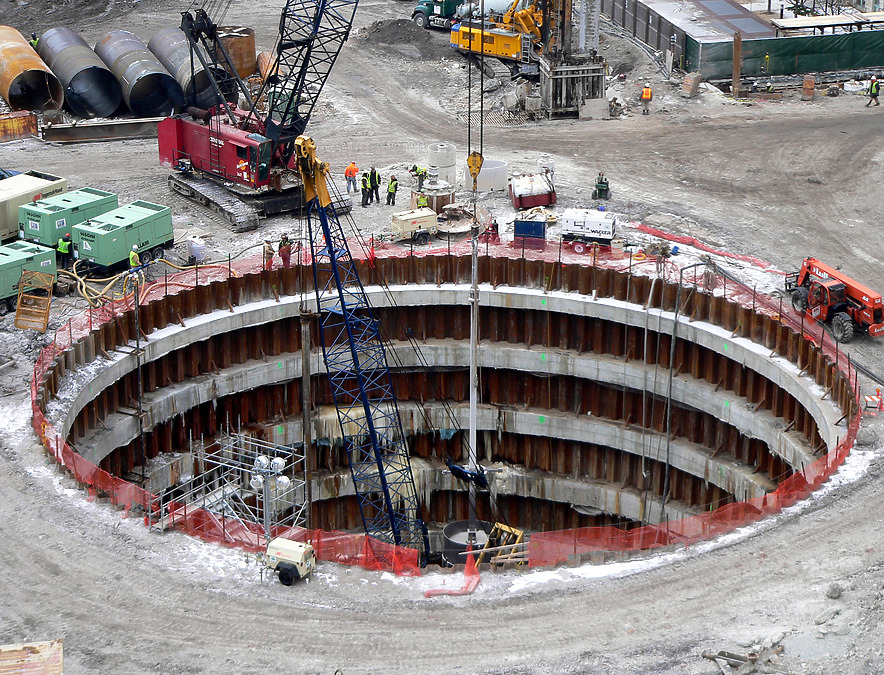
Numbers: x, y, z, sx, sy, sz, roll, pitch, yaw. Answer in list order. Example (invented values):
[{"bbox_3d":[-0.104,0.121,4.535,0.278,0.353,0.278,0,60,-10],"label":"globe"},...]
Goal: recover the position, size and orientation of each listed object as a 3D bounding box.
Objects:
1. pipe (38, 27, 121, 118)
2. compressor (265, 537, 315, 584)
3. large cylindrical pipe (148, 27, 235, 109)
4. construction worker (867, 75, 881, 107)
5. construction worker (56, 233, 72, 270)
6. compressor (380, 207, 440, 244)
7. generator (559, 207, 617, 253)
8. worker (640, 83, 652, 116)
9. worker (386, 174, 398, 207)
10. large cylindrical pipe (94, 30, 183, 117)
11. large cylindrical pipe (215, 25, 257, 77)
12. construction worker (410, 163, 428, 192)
[{"bbox_3d":[-22.161,-16.187,137.867,3.100,3.100,10.350,-7,22,-18],"label":"pipe"},{"bbox_3d":[-5.190,7.668,77.935,1.420,1.300,1.200,11,24,27],"label":"compressor"},{"bbox_3d":[-15.308,-16.315,138.259,3.100,3.100,10.200,-7,22,-18],"label":"large cylindrical pipe"},{"bbox_3d":[25.594,-14.563,133.837,0.750,1.820,0.600,-15,26,-35],"label":"construction worker"},{"bbox_3d":[-18.050,-4.135,108.145,0.650,1.770,0.500,8,22,19],"label":"construction worker"},{"bbox_3d":[-1.637,-5.436,112.152,2.600,1.440,1.500,-12,24,-28],"label":"compressor"},{"bbox_3d":[7.186,-5.125,110.619,2.550,2.020,1.200,5,21,13],"label":"generator"},{"bbox_3d":[11.937,-13.913,132.007,0.620,1.830,0.450,1,21,2],"label":"worker"},{"bbox_3d":[-2.594,-7.738,118.335,0.580,1.680,0.450,12,24,28],"label":"worker"},{"bbox_3d":[-18.413,-15.857,137.031,3.100,3.100,11.100,-7,22,-18],"label":"large cylindrical pipe"},{"bbox_3d":[-13.007,-18.035,143.211,2.540,2.800,2.540,0,21,0],"label":"large cylindrical pipe"},{"bbox_3d":[-1.161,-8.246,116.637,1.000,1.500,0.550,-2,21,-5],"label":"construction worker"}]

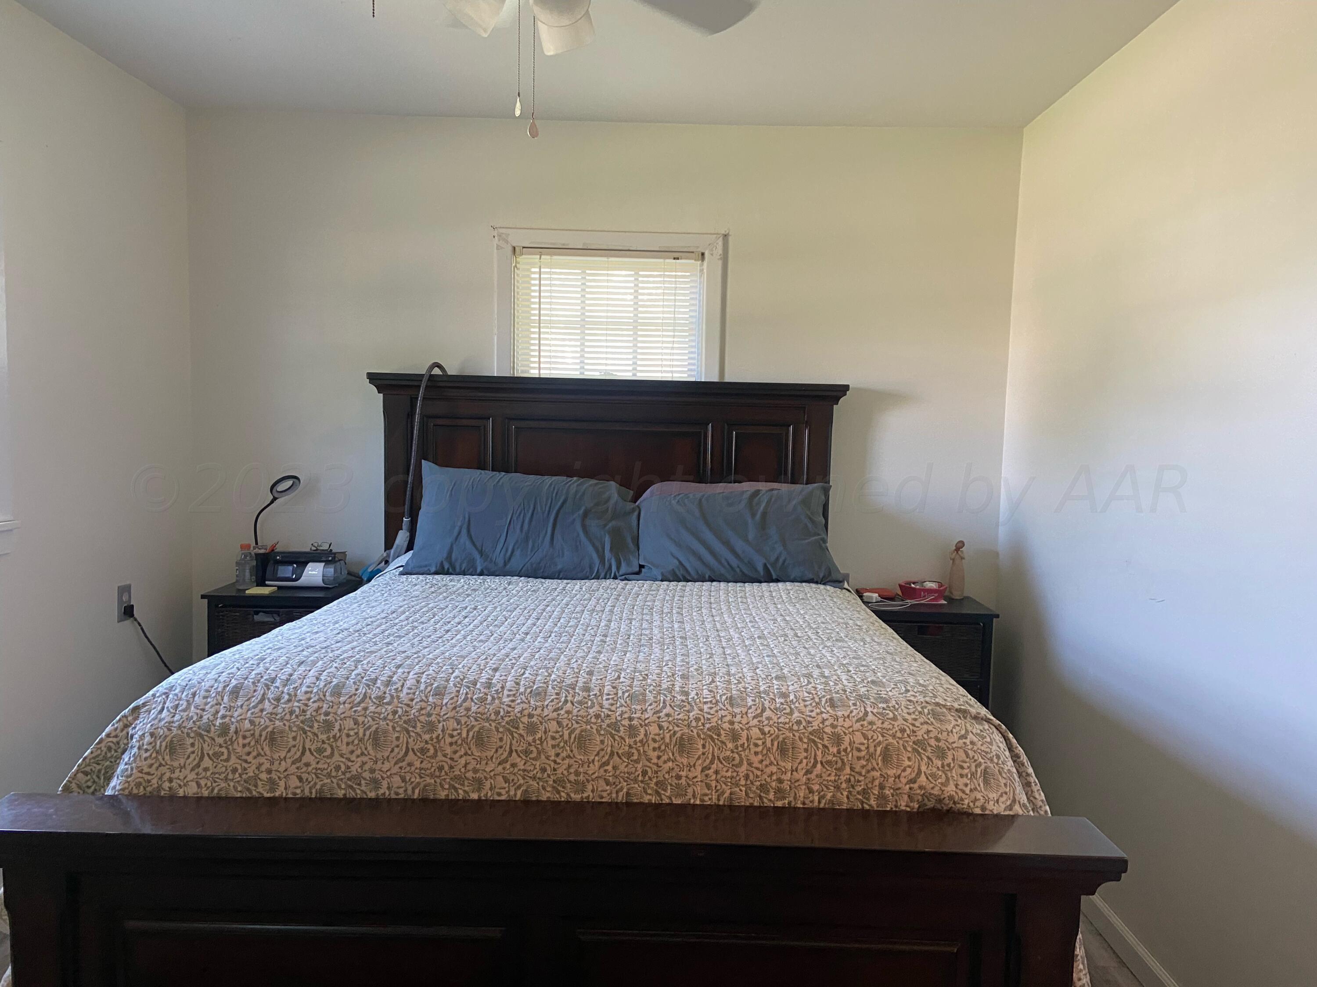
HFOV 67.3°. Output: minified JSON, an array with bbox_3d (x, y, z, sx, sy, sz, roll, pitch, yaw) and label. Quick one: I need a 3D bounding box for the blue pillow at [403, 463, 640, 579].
[{"bbox_3d":[-0.441,0.091,3.274,0.740,0.430,0.180,2,-27,1],"label":"blue pillow"}]

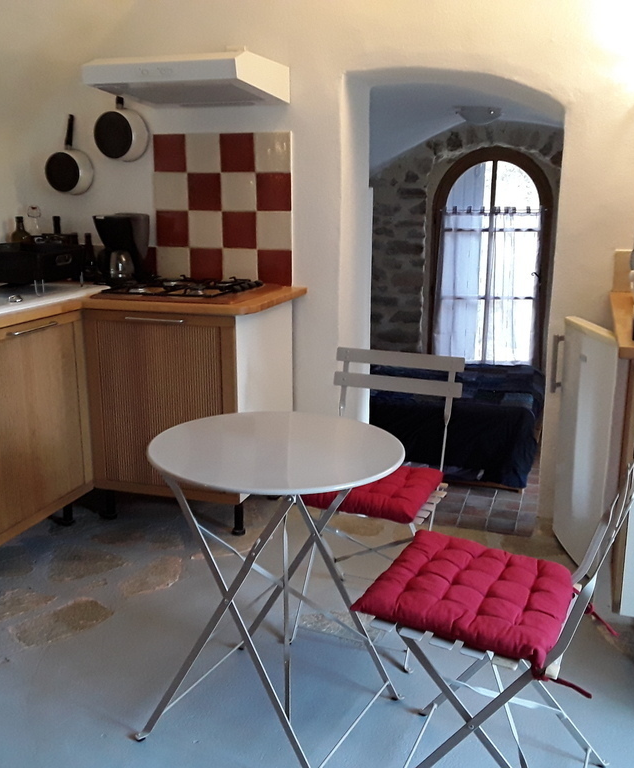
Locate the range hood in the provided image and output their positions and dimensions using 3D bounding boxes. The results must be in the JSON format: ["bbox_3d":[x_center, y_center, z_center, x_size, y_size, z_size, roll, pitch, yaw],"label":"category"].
[{"bbox_3d":[-0.467,-1.173,3.046,0.591,0.138,0.552,4,13,15],"label":"range hood"}]

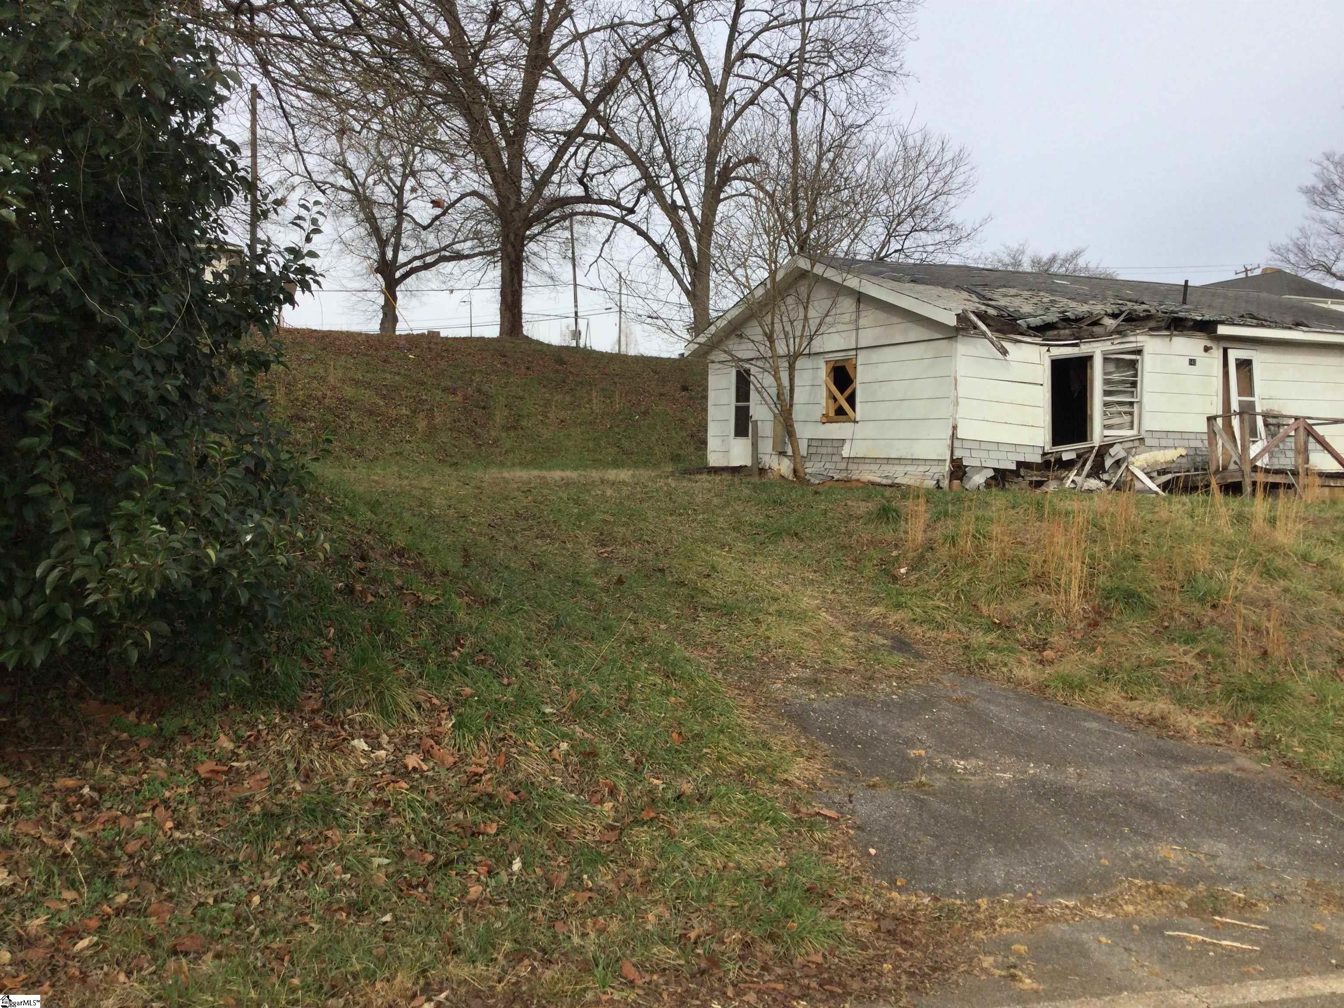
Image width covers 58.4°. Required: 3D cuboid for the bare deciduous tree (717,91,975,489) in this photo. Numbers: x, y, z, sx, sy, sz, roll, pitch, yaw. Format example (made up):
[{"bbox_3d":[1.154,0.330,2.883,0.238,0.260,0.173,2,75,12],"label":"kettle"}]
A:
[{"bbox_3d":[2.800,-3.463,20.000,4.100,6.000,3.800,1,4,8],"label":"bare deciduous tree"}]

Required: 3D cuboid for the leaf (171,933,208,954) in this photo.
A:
[{"bbox_3d":[-1.405,1.279,3.500,0.108,0.033,0.085,-2,4,-22],"label":"leaf"}]

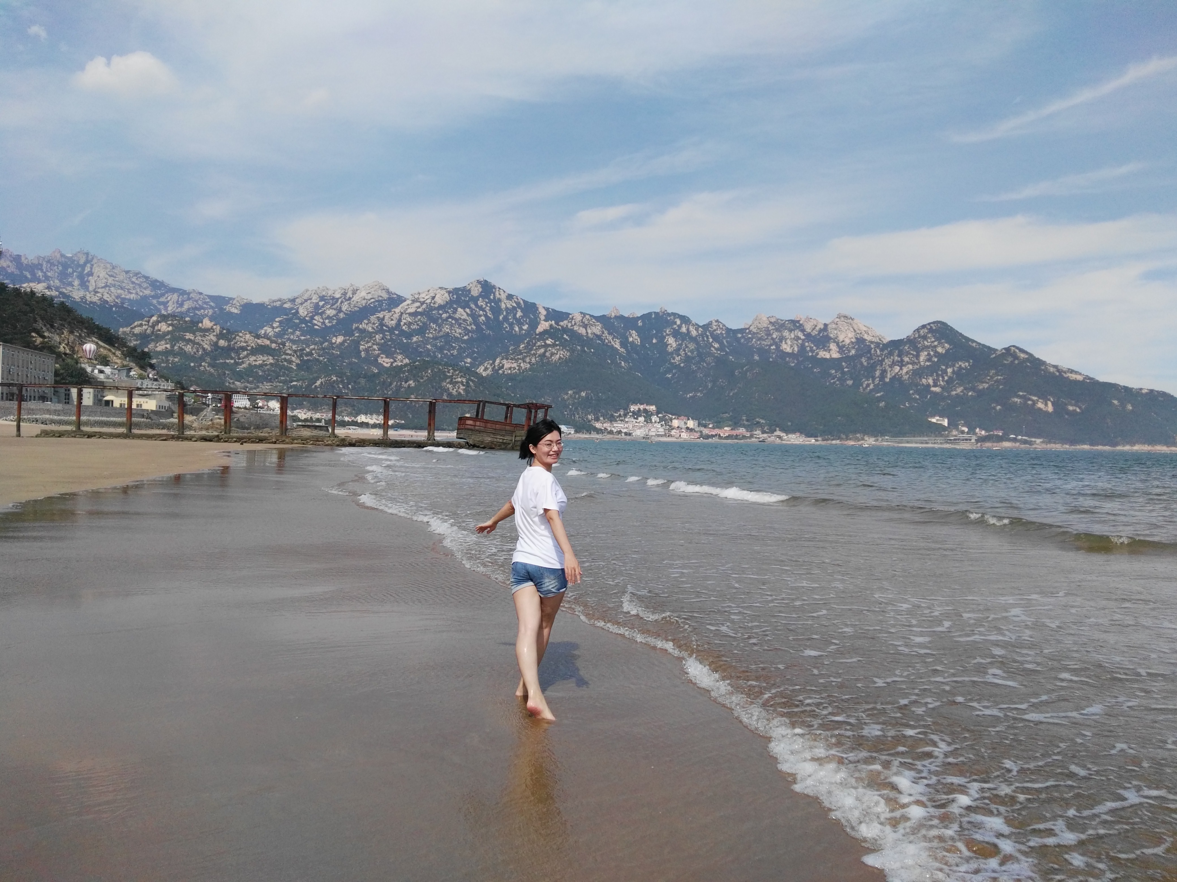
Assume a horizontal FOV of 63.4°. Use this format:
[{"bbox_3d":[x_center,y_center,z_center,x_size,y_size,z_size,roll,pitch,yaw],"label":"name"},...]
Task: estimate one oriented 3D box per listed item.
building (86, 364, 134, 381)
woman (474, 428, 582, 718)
[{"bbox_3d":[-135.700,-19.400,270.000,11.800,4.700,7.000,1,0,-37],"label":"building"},{"bbox_3d":[-0.310,0.700,5.250,0.600,1.590,0.520,1,0,30],"label":"woman"}]

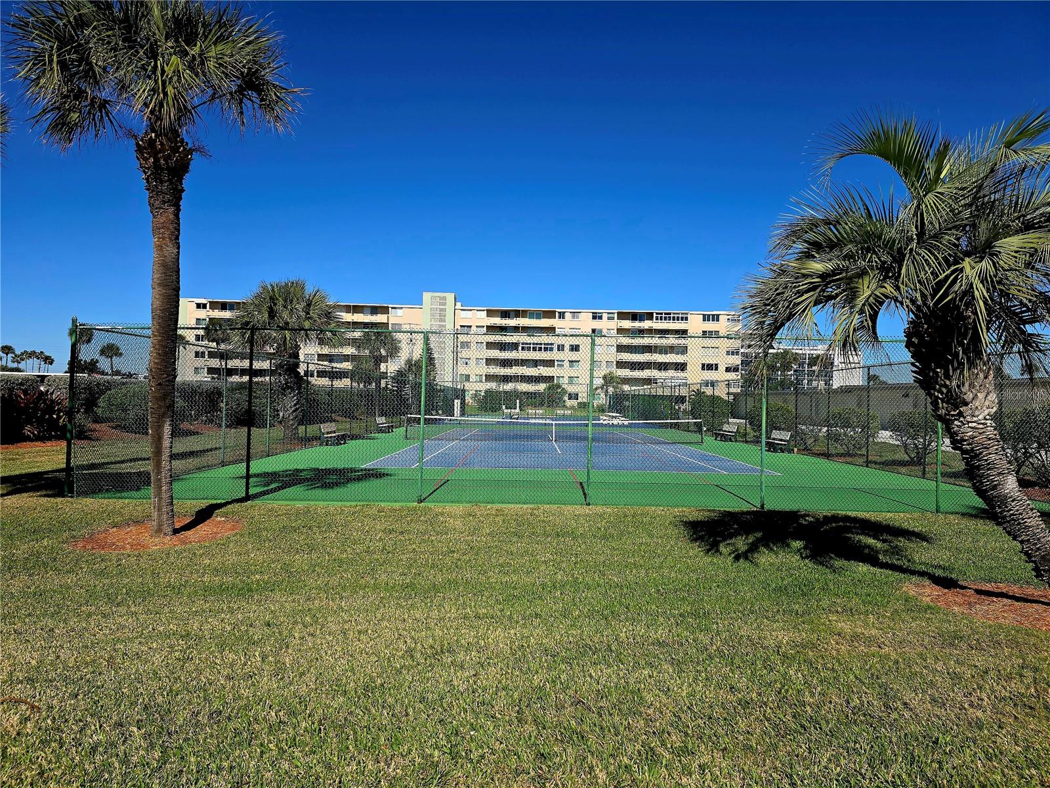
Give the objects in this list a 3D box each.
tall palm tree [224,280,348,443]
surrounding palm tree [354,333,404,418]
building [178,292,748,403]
[{"bbox_3d":[-9.300,-1.250,27.200,4.800,6.400,4.700,1,0,0],"label":"tall palm tree"},{"bbox_3d":[-13.000,-1.800,62.000,4.100,7.600,4.100,1,0,0],"label":"surrounding palm tree"},{"bbox_3d":[-10.800,-7.100,122.000,92.500,18.300,18.500,1,0,1],"label":"building"}]

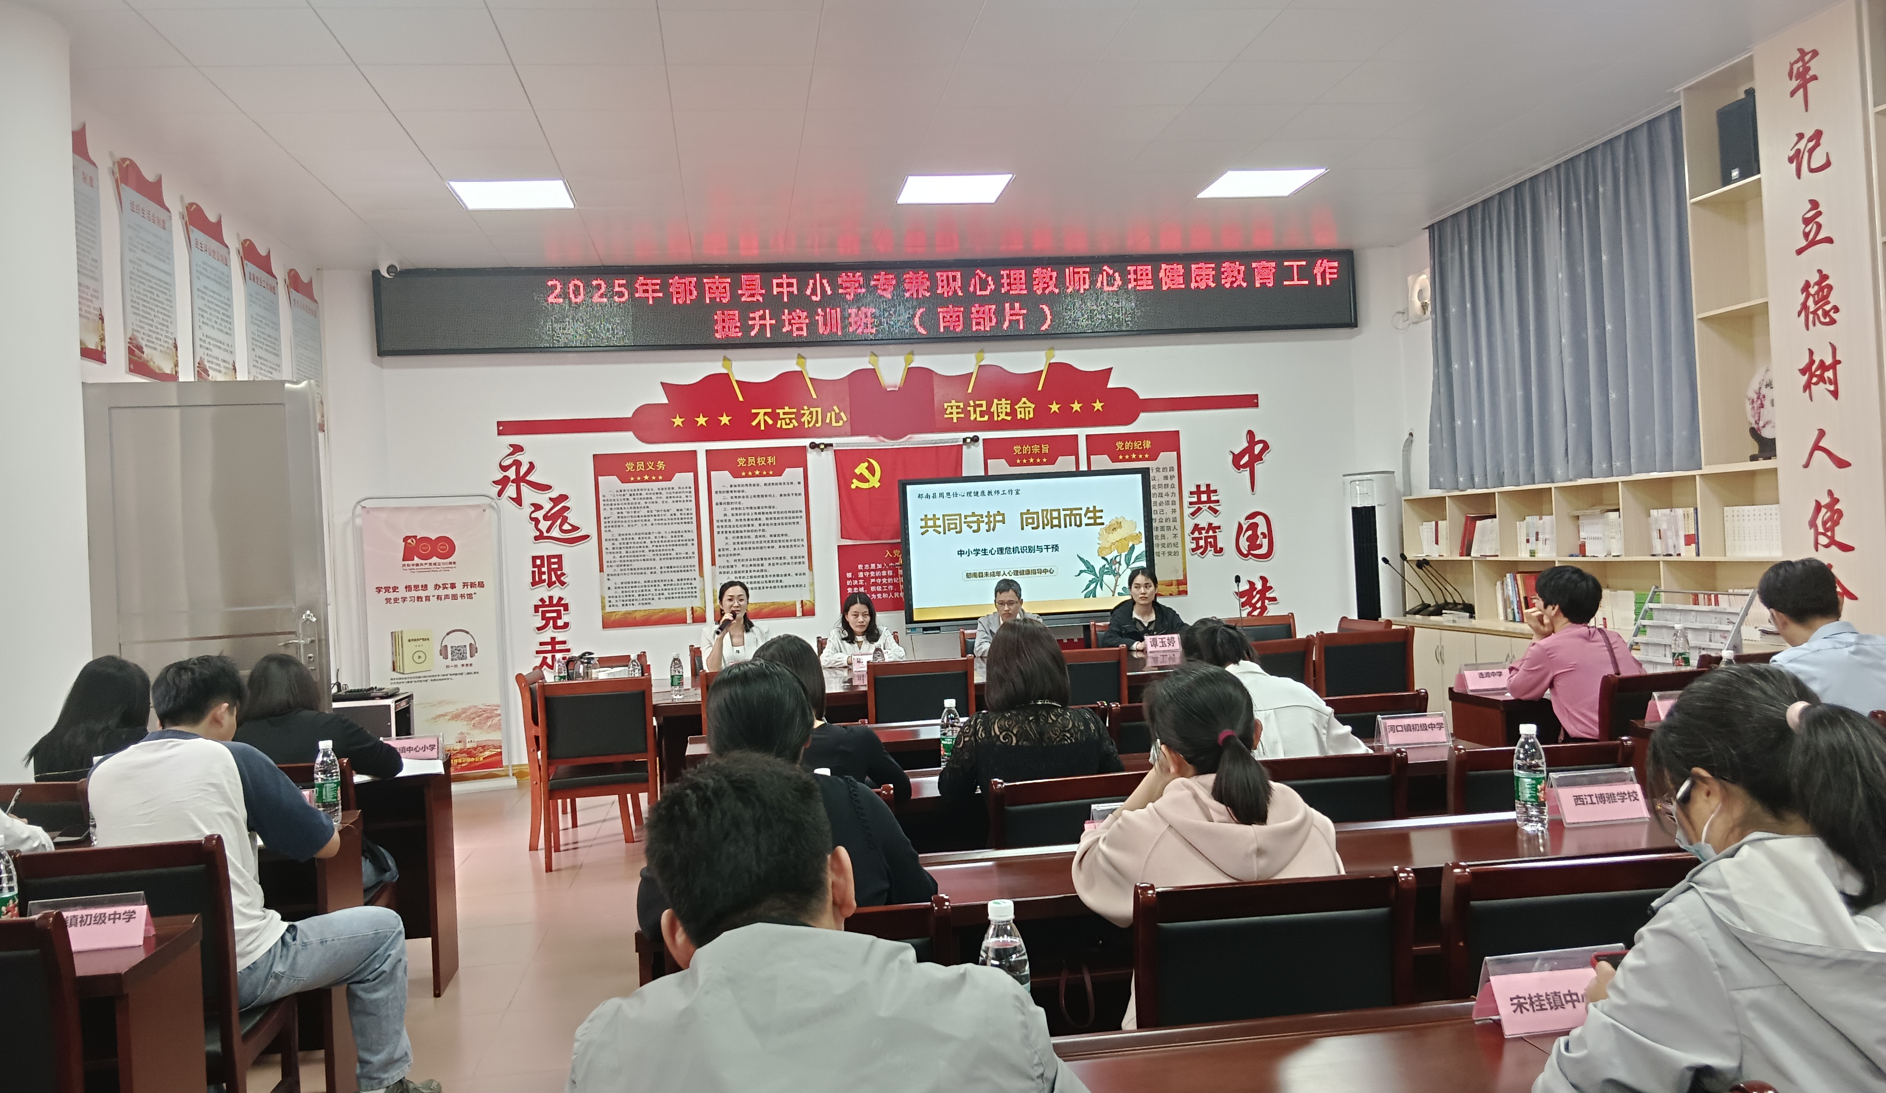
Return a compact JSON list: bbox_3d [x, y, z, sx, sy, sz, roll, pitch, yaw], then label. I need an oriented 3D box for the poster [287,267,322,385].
[{"bbox_3d":[-3.956,-1.215,8.783,0.025,0.980,0.660,-3,0,-8],"label":"poster"}]

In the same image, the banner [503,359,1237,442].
[{"bbox_3d":[-0.359,-1.004,9.841,5.310,0.580,0.040,-3,0,-8],"label":"banner"}]

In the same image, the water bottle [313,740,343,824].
[{"bbox_3d":[-1.651,0.635,3.805,0.066,0.226,0.066,-3,0,-8],"label":"water bottle"}]

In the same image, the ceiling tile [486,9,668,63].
[{"bbox_3d":[-1.379,-1.954,5.424,0.600,0.020,0.600,-3,0,-8],"label":"ceiling tile"}]

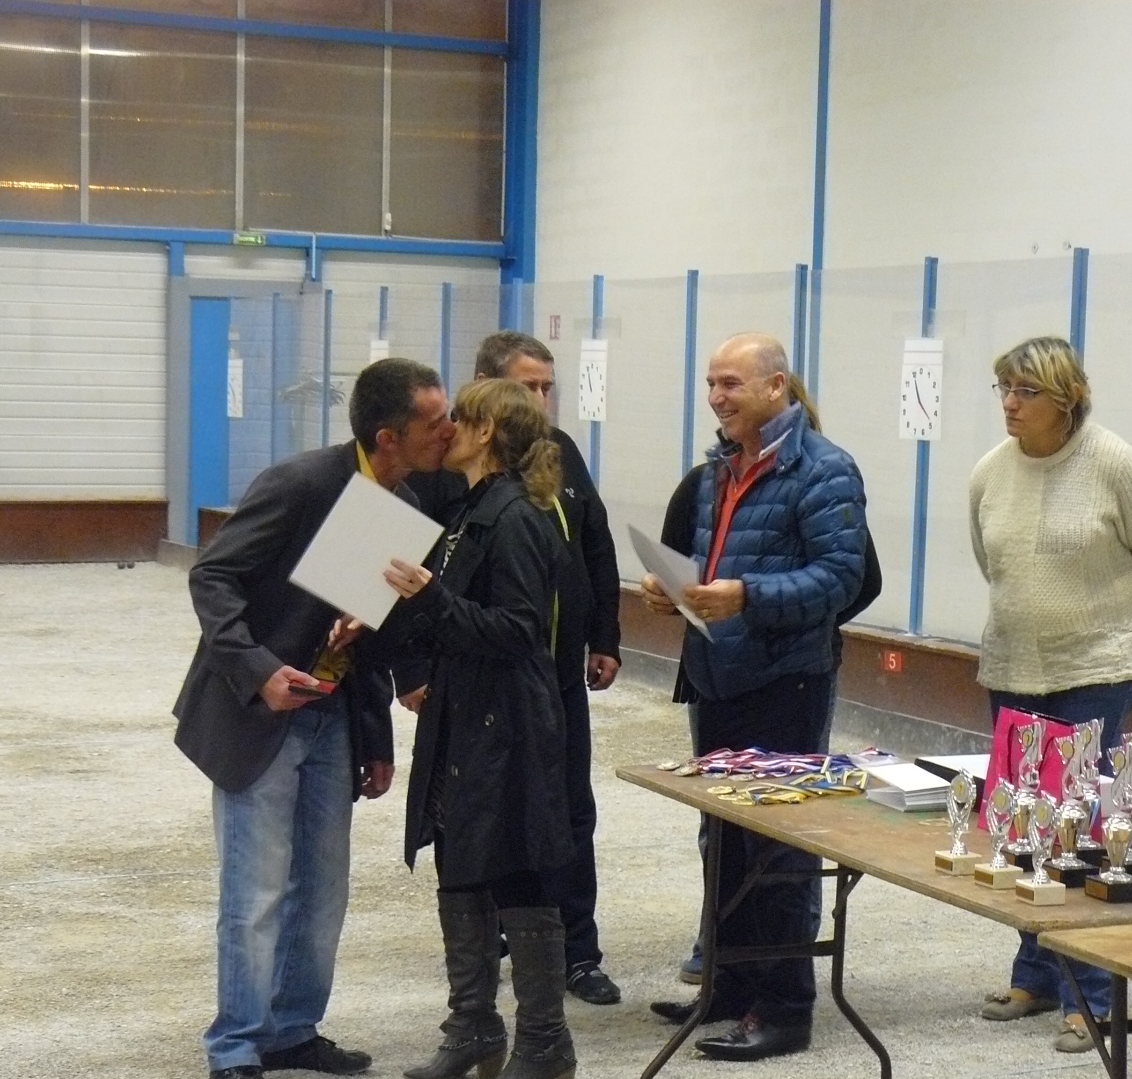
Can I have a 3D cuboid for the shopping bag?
[{"bbox_3d":[0.914,0.456,4.875,0.120,0.235,0.265,0,4,-23],"label":"shopping bag"}]

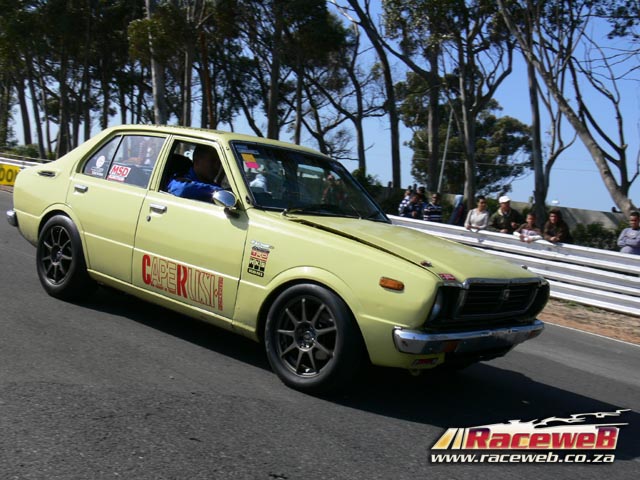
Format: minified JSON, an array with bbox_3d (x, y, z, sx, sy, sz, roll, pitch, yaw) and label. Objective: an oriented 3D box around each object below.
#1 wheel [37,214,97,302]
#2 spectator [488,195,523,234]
[{"bbox_3d":[-1.854,0.119,5.326,0.561,0.561,0.190,12,5,37],"label":"wheel"},{"bbox_3d":[3.228,0.034,12.958,0.570,1.700,0.450,11,5,29],"label":"spectator"}]

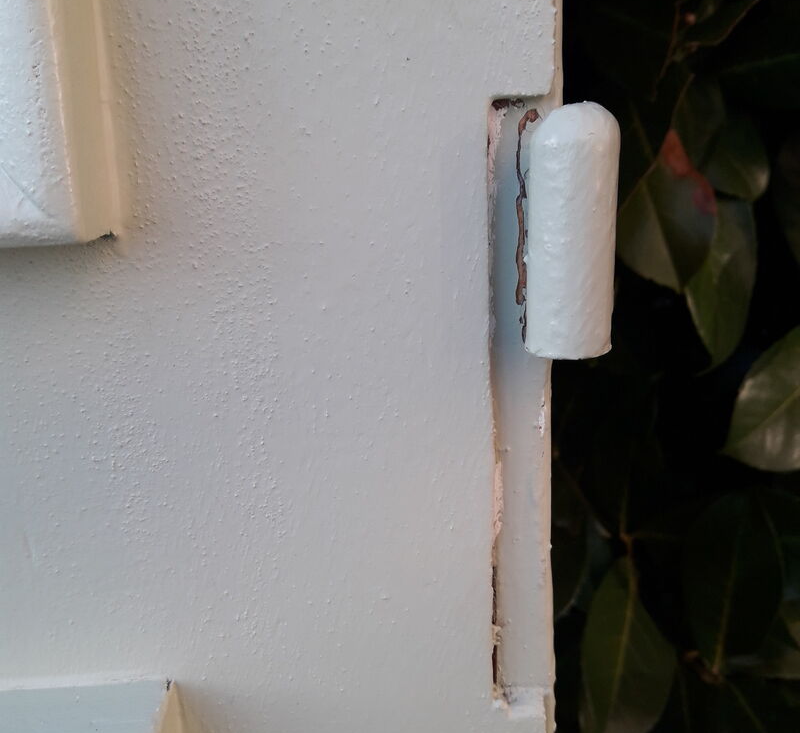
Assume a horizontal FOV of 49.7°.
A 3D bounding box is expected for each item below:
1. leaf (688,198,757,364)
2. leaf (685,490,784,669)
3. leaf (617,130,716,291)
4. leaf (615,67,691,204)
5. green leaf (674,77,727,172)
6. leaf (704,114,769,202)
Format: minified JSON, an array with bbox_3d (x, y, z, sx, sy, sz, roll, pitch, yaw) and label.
[{"bbox_3d":[0.134,-0.037,0.360,0.033,0.074,0.016,5,0,9],"label":"leaf"},{"bbox_3d":[0.141,0.092,0.365,0.042,0.077,0.016,7,0,9],"label":"leaf"},{"bbox_3d":[0.107,-0.063,0.350,0.042,0.068,0.024,-12,-3,10],"label":"leaf"},{"bbox_3d":[0.107,-0.098,0.370,0.036,0.060,0.020,-6,0,8],"label":"leaf"},{"bbox_3d":[0.126,-0.102,0.365,0.026,0.043,0.016,6,0,9],"label":"green leaf"},{"bbox_3d":[0.140,-0.088,0.360,0.030,0.042,0.020,-17,-5,4],"label":"leaf"}]

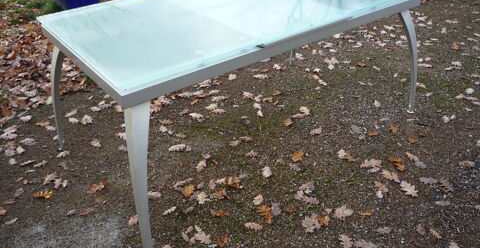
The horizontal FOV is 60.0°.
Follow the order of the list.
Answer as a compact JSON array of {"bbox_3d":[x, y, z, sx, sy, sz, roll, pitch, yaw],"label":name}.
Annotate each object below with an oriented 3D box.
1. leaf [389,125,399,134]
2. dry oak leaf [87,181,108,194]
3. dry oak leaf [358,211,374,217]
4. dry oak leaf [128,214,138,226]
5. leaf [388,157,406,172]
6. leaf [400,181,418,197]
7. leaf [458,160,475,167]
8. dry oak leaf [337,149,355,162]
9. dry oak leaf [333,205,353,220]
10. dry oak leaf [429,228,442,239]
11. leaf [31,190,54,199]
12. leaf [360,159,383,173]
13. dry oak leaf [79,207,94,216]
[{"bbox_3d":[0.894,0.029,2.415,0.046,0.020,0.064,8,34,15],"label":"leaf"},{"bbox_3d":[-0.705,0.305,2.035,0.058,0.025,0.095,26,42,36],"label":"dry oak leaf"},{"bbox_3d":[0.581,0.409,1.905,0.068,0.020,0.035,0,32,1],"label":"dry oak leaf"},{"bbox_3d":[-0.476,0.435,1.882,0.042,0.025,0.078,11,34,18],"label":"dry oak leaf"},{"bbox_3d":[0.841,0.209,2.201,0.065,0.035,0.104,-12,34,-17],"label":"leaf"},{"bbox_3d":[0.832,0.318,2.052,0.066,0.018,0.120,-12,34,-17],"label":"leaf"},{"bbox_3d":[1.193,0.206,2.197,0.082,0.016,0.044,2,33,5],"label":"leaf"},{"bbox_3d":[0.567,0.168,2.204,0.096,0.025,0.066,24,40,34],"label":"dry oak leaf"},{"bbox_3d":[0.459,0.392,1.863,0.095,0.020,0.064,-19,37,-26],"label":"dry oak leaf"},{"bbox_3d":[0.839,0.470,1.792,0.024,0.016,0.061,-11,34,-16],"label":"dry oak leaf"},{"bbox_3d":[-0.971,0.349,2.058,0.108,0.022,0.045,-1,32,0],"label":"leaf"},{"bbox_3d":[0.695,0.212,2.203,0.115,0.020,0.092,-1,32,0],"label":"leaf"},{"bbox_3d":[-0.701,0.395,1.898,0.063,0.020,0.036,-26,40,-33],"label":"dry oak leaf"}]

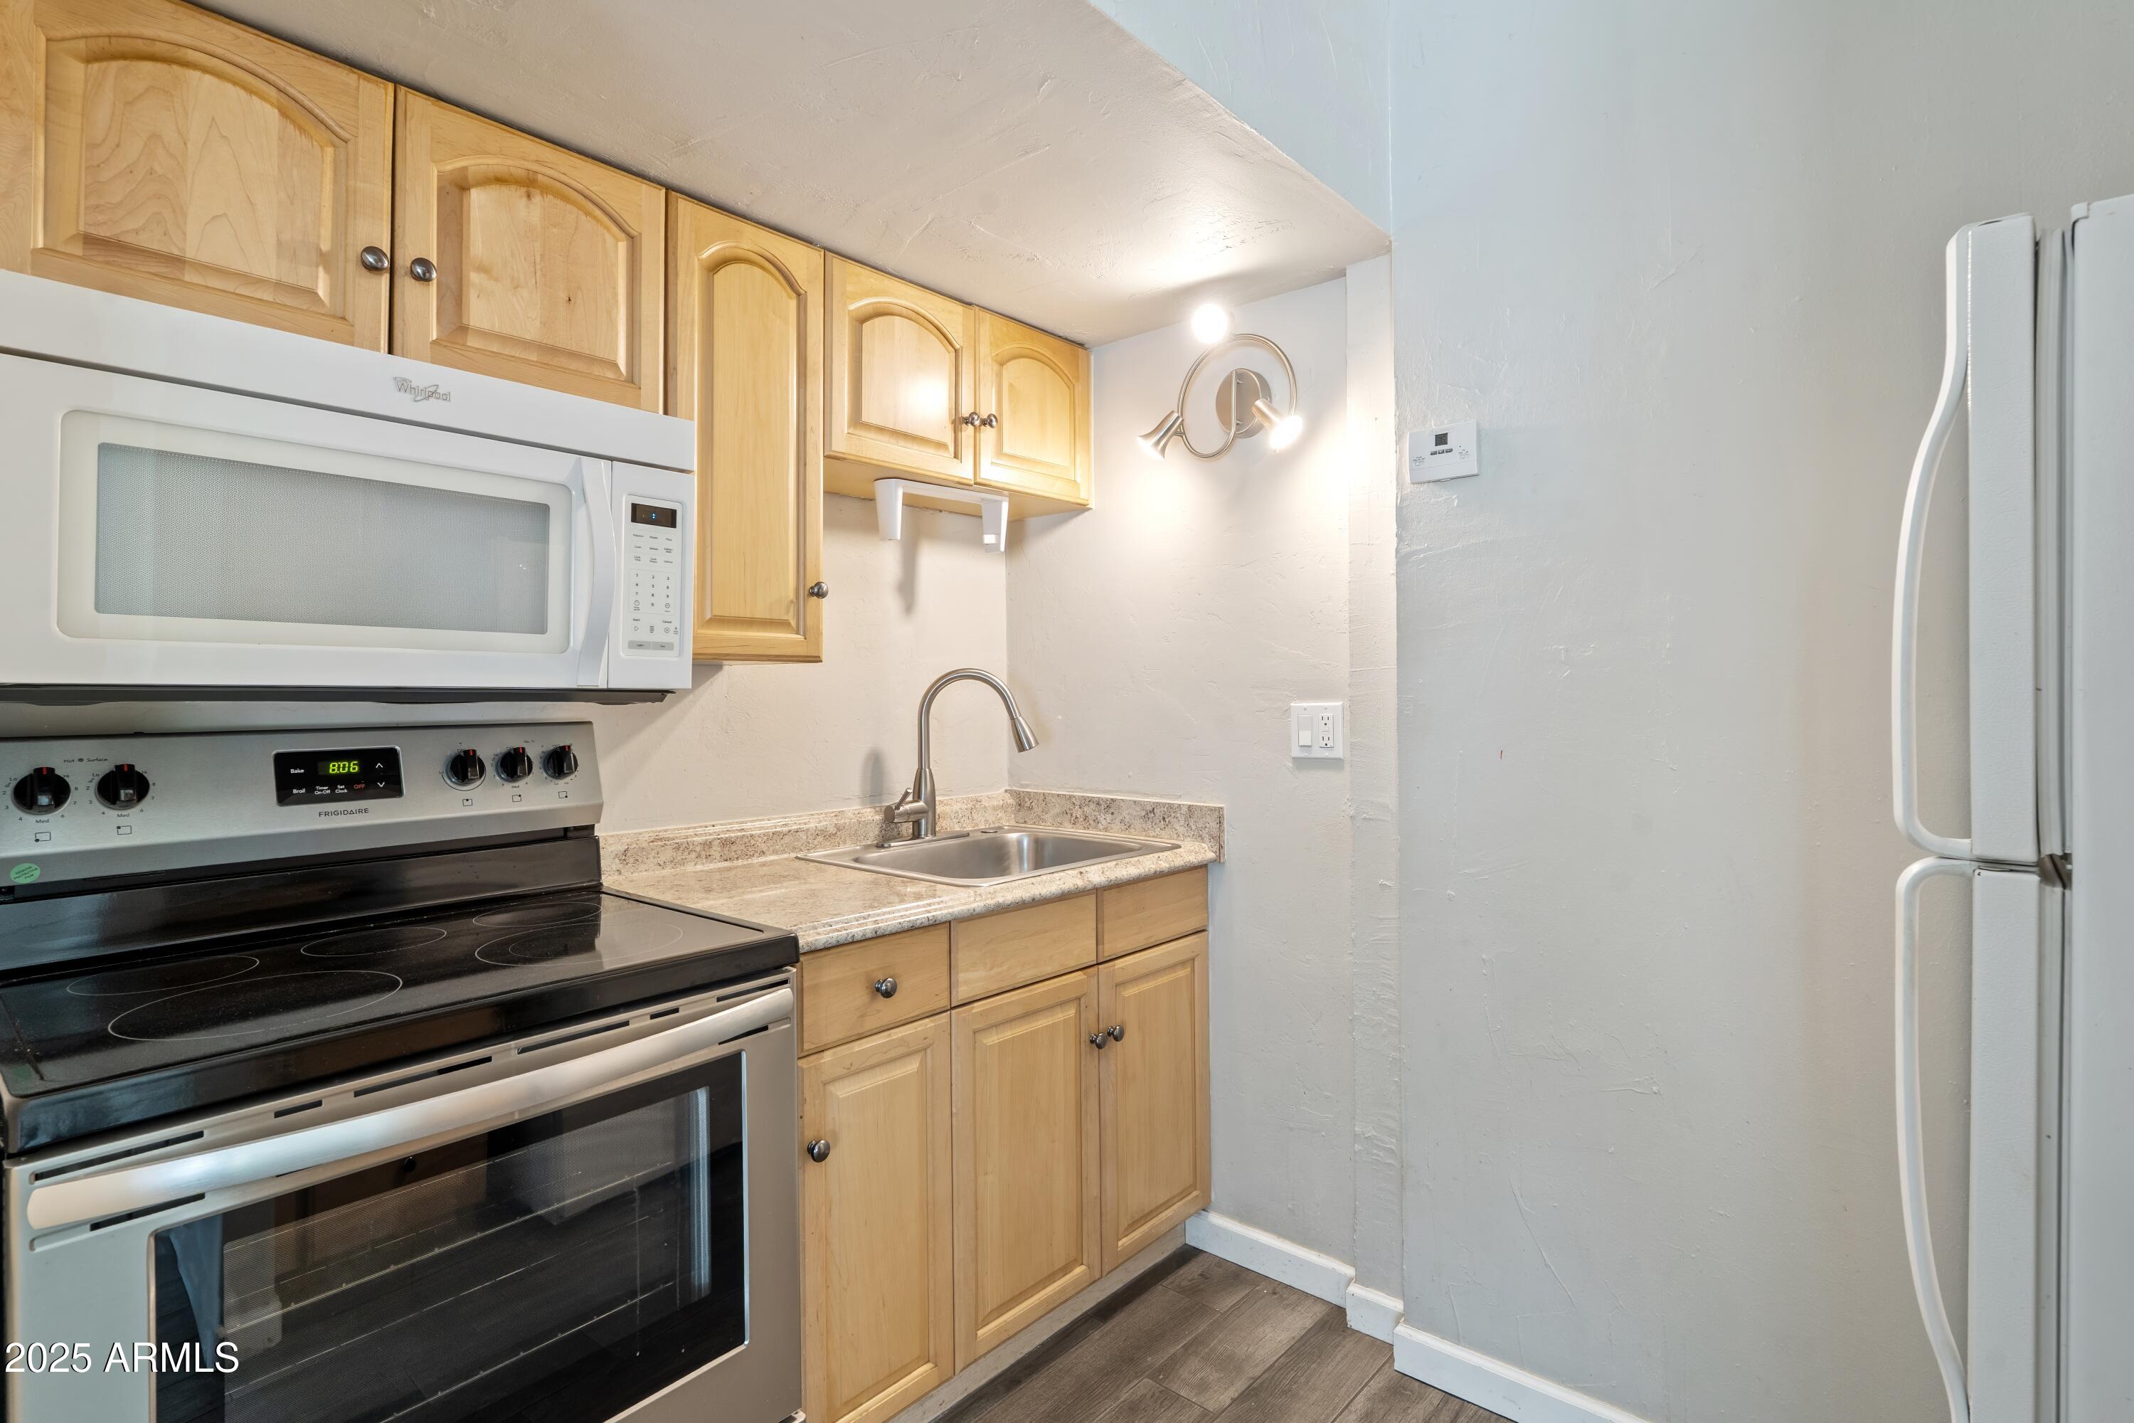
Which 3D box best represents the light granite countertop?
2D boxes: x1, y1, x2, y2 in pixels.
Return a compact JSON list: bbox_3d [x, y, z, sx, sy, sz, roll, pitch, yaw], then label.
[{"bbox_3d":[-0.264,0.278,2.047,0.654,0.124,1.044,0,1,43],"label":"light granite countertop"}]

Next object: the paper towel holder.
[{"bbox_3d":[-0.268,-0.422,2.208,0.072,0.127,0.310,0,1,43],"label":"paper towel holder"}]

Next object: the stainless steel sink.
[{"bbox_3d":[-0.155,0.389,2.203,0.563,0.171,0.617,0,1,43],"label":"stainless steel sink"}]

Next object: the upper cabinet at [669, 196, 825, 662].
[{"bbox_3d":[-0.662,-0.472,1.866,0.310,0.769,0.300,0,1,43],"label":"upper cabinet"}]

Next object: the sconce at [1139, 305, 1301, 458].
[{"bbox_3d":[0.314,-0.688,2.108,0.387,0.293,0.146,0,1,43],"label":"sconce"}]

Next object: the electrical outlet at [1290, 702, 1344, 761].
[{"bbox_3d":[0.504,0.040,2.040,0.115,0.113,0.010,0,1,43],"label":"electrical outlet"}]

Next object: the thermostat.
[{"bbox_3d":[0.650,-0.448,1.749,0.122,0.090,0.027,0,1,43],"label":"thermostat"}]

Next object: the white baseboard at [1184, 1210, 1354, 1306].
[{"bbox_3d":[0.423,1.152,2.134,0.402,0.086,0.013,0,1,43],"label":"white baseboard"}]

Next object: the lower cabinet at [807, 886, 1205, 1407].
[{"bbox_3d":[-0.268,0.768,2.058,0.633,0.867,1.039,0,1,43],"label":"lower cabinet"}]

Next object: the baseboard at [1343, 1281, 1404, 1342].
[{"bbox_3d":[0.591,1.154,1.927,0.112,0.083,0.014,0,1,43],"label":"baseboard"}]

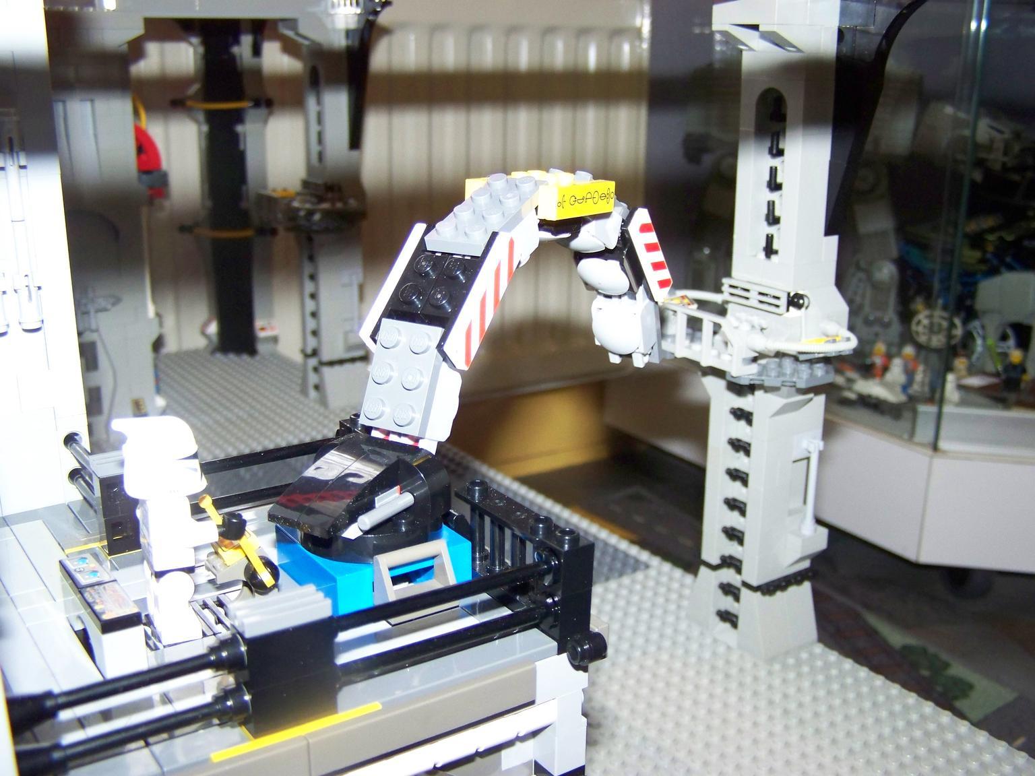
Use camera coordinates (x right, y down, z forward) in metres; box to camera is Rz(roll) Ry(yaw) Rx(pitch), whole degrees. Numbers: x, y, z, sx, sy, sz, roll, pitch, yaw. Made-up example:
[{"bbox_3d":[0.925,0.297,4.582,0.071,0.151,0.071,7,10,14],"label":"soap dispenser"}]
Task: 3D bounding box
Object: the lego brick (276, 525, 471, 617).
[{"bbox_3d":[-0.033,0.037,0.256,0.032,0.010,0.032,-10,19,-33],"label":"lego brick"}]

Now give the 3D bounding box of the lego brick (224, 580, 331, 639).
[{"bbox_3d":[-0.042,0.039,0.201,0.016,0.003,0.008,-10,19,-33],"label":"lego brick"}]

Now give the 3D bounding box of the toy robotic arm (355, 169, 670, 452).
[{"bbox_3d":[0.005,-0.025,0.302,0.031,0.068,0.136,9,18,29],"label":"toy robotic arm"}]

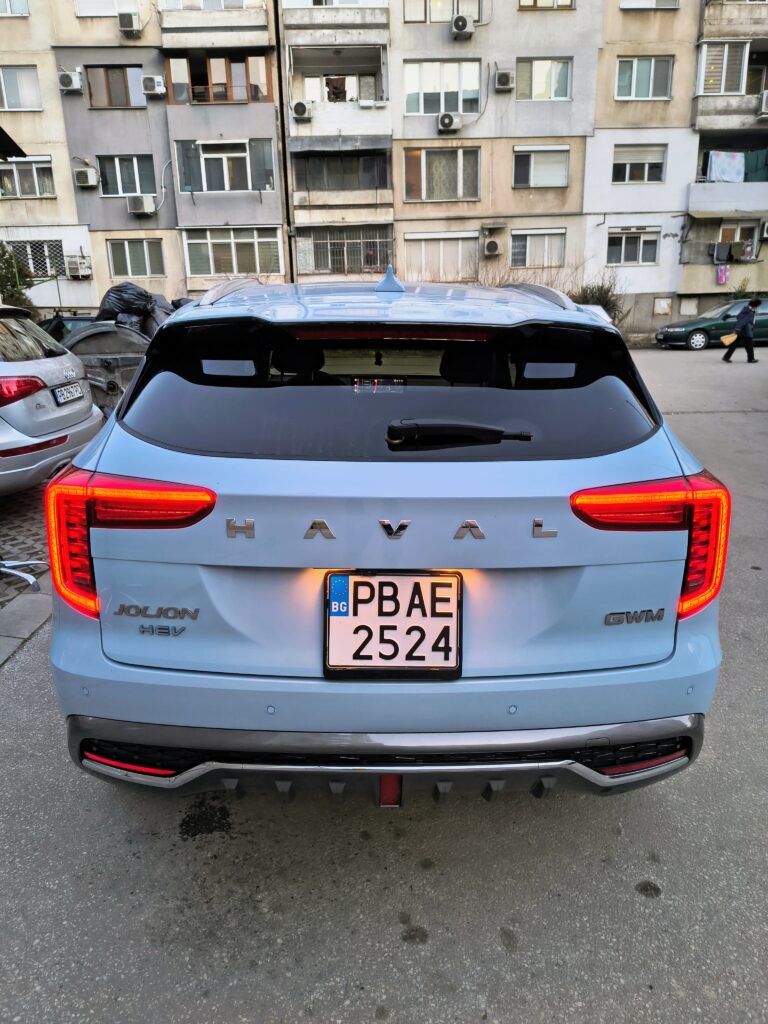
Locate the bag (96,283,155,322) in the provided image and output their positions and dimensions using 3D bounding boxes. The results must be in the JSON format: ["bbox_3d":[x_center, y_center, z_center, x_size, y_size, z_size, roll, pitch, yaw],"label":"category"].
[{"bbox_3d":[-2.715,-2.197,7.119,0.580,0.430,0.520,-1,16,0],"label":"bag"}]

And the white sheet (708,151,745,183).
[{"bbox_3d":[12.356,-12.410,24.545,1.280,1.120,0.200,-2,17,-3],"label":"white sheet"}]

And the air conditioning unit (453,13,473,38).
[{"bbox_3d":[2.676,-16.562,23.193,0.756,0.495,0.300,-2,17,-3],"label":"air conditioning unit"}]

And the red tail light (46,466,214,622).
[{"bbox_3d":[-0.572,0.076,1.565,0.490,0.320,0.330,0,16,6],"label":"red tail light"}]

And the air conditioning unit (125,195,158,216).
[{"bbox_3d":[-8.726,-11.028,24.482,0.820,0.560,0.300,-2,16,-1],"label":"air conditioning unit"}]

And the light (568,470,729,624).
[{"bbox_3d":[0.608,0.064,1.565,0.420,0.320,0.250,0,16,-1],"label":"light"}]

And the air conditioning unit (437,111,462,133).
[{"bbox_3d":[2.323,-13.751,24.000,0.803,0.539,0.300,-2,17,-3],"label":"air conditioning unit"}]

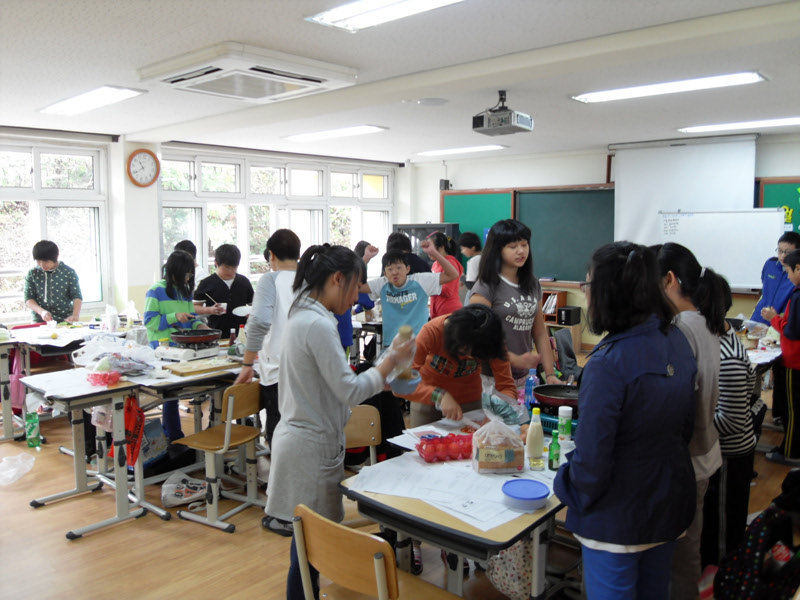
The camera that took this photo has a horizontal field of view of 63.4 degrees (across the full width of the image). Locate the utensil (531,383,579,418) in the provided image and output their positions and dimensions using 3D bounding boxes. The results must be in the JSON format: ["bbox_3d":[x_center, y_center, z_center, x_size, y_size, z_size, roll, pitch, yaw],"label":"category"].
[{"bbox_3d":[0.744,0.430,2.888,0.300,0.060,0.340,2,7,12],"label":"utensil"}]

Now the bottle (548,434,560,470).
[{"bbox_3d":[0.568,0.550,2.371,0.045,0.143,0.045,0,7,0],"label":"bottle"}]

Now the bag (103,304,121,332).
[{"bbox_3d":[-2.385,0.148,5.336,0.140,0.210,0.120,0,7,0],"label":"bag"}]

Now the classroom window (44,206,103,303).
[{"bbox_3d":[-3.019,-0.408,5.995,0.060,0.900,0.550,6,9,39],"label":"classroom window"}]

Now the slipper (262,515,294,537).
[{"bbox_3d":[-0.620,1.195,3.473,0.240,0.085,0.092,7,9,43],"label":"slipper"}]

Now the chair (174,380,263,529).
[{"bbox_3d":[-0.993,0.818,3.644,0.450,0.790,0.400,4,8,30],"label":"chair"}]

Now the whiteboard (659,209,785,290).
[{"bbox_3d":[3.508,-0.553,7.168,1.290,0.860,0.050,7,9,43],"label":"whiteboard"}]

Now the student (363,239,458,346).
[{"bbox_3d":[0.055,0.348,4.200,0.620,1.470,0.360,1,7,12],"label":"student"}]

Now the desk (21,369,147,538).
[{"bbox_3d":[-1.817,0.835,3.693,0.640,0.742,0.445,7,9,43],"label":"desk"}]

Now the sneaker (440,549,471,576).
[{"bbox_3d":[0.270,1.233,3.133,0.090,0.096,0.240,-1,7,-12],"label":"sneaker"}]

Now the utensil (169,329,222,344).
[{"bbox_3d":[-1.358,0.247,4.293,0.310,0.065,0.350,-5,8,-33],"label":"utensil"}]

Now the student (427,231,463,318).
[{"bbox_3d":[0.400,0.164,5.945,0.360,1.540,0.430,1,7,6],"label":"student"}]

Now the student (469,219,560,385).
[{"bbox_3d":[0.557,0.416,3.120,0.440,1.600,0.290,-5,9,-33],"label":"student"}]

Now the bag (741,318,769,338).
[{"bbox_3d":[2.610,0.213,4.750,0.200,0.140,0.180,4,8,27],"label":"bag"}]

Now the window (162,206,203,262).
[{"bbox_3d":[-2.311,-0.526,6.843,0.060,0.900,0.570,6,9,39],"label":"window"}]

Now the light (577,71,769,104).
[{"bbox_3d":[1.845,-1.481,4.549,1.270,0.070,0.310,7,9,43],"label":"light"}]

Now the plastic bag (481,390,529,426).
[{"bbox_3d":[0.391,0.402,2.420,0.180,0.150,0.120,1,7,9],"label":"plastic bag"}]

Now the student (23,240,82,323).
[{"bbox_3d":[-2.954,0.232,5.528,0.440,1.480,0.340,-2,7,-16],"label":"student"}]

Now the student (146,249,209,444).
[{"bbox_3d":[-1.651,0.345,4.843,0.400,1.430,0.380,6,10,42],"label":"student"}]

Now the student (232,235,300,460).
[{"bbox_3d":[-0.640,0.421,3.380,0.460,1.530,0.330,-5,9,-37],"label":"student"}]

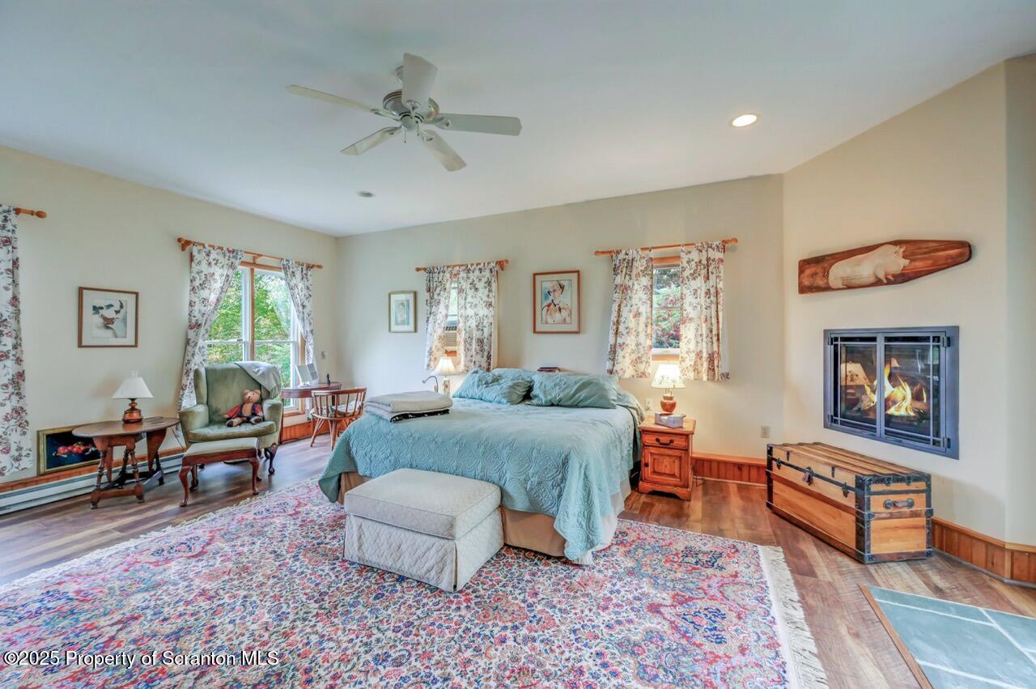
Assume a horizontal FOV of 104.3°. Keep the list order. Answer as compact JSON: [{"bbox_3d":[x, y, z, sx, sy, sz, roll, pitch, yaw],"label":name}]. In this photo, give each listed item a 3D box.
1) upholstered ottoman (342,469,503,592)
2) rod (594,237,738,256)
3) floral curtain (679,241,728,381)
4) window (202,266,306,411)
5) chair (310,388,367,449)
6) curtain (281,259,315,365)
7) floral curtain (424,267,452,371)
[{"bbox_3d":[-0.618,1.173,2.700,0.859,0.424,0.584,0,0,25],"label":"upholstered ottoman"},{"bbox_3d":[1.512,-1.017,4.226,1.409,0.070,0.090,0,0,23],"label":"rod"},{"bbox_3d":[1.873,-0.329,4.074,0.435,1.389,0.100,0,0,23],"label":"floral curtain"},{"bbox_3d":[-3.431,-0.018,5.256,0.100,2.049,1.397,0,0,25],"label":"window"},{"bbox_3d":[-2.315,0.954,5.192,0.616,0.742,0.574,-1,1,-33],"label":"chair"},{"bbox_3d":[-2.900,-0.054,5.346,0.110,2.055,0.462,0,1,24],"label":"curtain"},{"bbox_3d":[-1.005,-0.342,5.138,0.448,1.344,0.110,0,1,24],"label":"floral curtain"}]

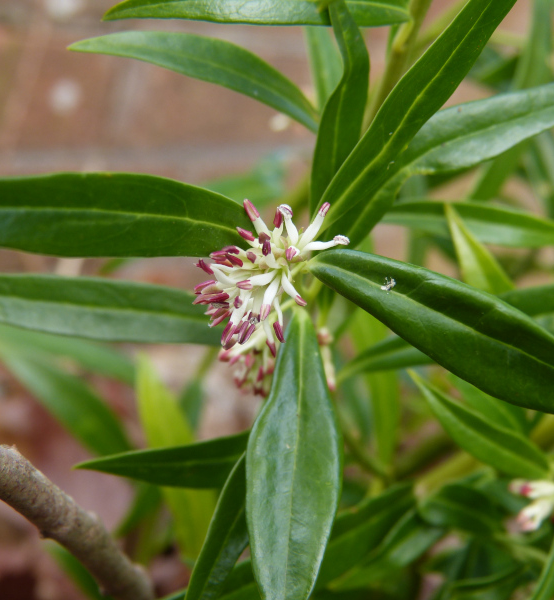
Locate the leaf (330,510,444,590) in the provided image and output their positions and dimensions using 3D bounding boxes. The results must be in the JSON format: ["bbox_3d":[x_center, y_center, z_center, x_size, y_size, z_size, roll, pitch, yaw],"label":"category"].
[{"bbox_3d":[0.028,0.064,0.290,0.039,0.006,0.012,-22,55,-34],"label":"leaf"}]

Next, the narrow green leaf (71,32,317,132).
[{"bbox_3d":[-0.019,-0.051,0.265,0.061,0.008,0.014,17,44,-6],"label":"narrow green leaf"}]

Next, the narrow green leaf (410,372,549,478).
[{"bbox_3d":[0.052,0.032,0.288,0.049,0.007,0.012,35,49,-18],"label":"narrow green leaf"}]

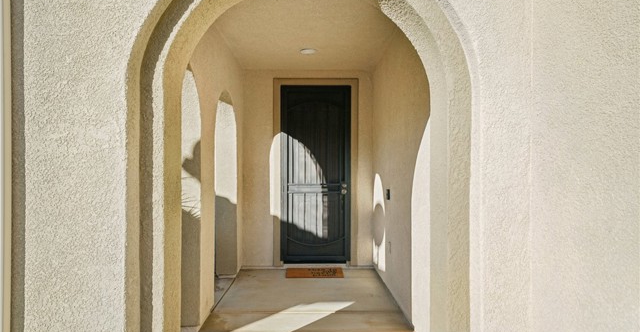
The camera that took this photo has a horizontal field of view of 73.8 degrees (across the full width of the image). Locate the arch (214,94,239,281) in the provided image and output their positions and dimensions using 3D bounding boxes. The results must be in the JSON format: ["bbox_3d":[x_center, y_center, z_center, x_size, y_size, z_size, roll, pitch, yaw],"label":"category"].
[{"bbox_3d":[-1.180,0.295,4.900,0.280,2.300,1.360,0,0,-2],"label":"arch"}]

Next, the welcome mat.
[{"bbox_3d":[-0.066,1.445,5.755,0.760,0.016,0.460,0,0,-2],"label":"welcome mat"}]

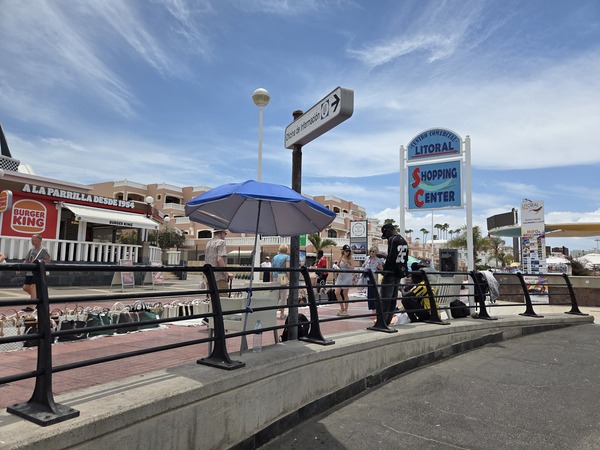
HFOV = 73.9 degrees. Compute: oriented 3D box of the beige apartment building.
[{"bbox_3d":[-9.400,1.190,64.595,45.000,13.400,20.000,4,-7,-24],"label":"beige apartment building"}]

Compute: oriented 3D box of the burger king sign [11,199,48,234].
[{"bbox_3d":[-11.954,-0.366,17.600,0.120,1.500,1.420,-3,-7,33],"label":"burger king sign"}]

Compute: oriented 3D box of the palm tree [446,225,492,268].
[{"bbox_3d":[20.078,3.335,47.225,5.200,6.600,5.200,1,-6,0],"label":"palm tree"}]

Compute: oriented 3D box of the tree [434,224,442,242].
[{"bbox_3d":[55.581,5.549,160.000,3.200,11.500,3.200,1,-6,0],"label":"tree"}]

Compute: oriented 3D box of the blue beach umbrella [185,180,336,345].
[{"bbox_3d":[-0.521,0.466,4.377,1.740,1.860,1.740,10,-15,-17],"label":"blue beach umbrella"}]

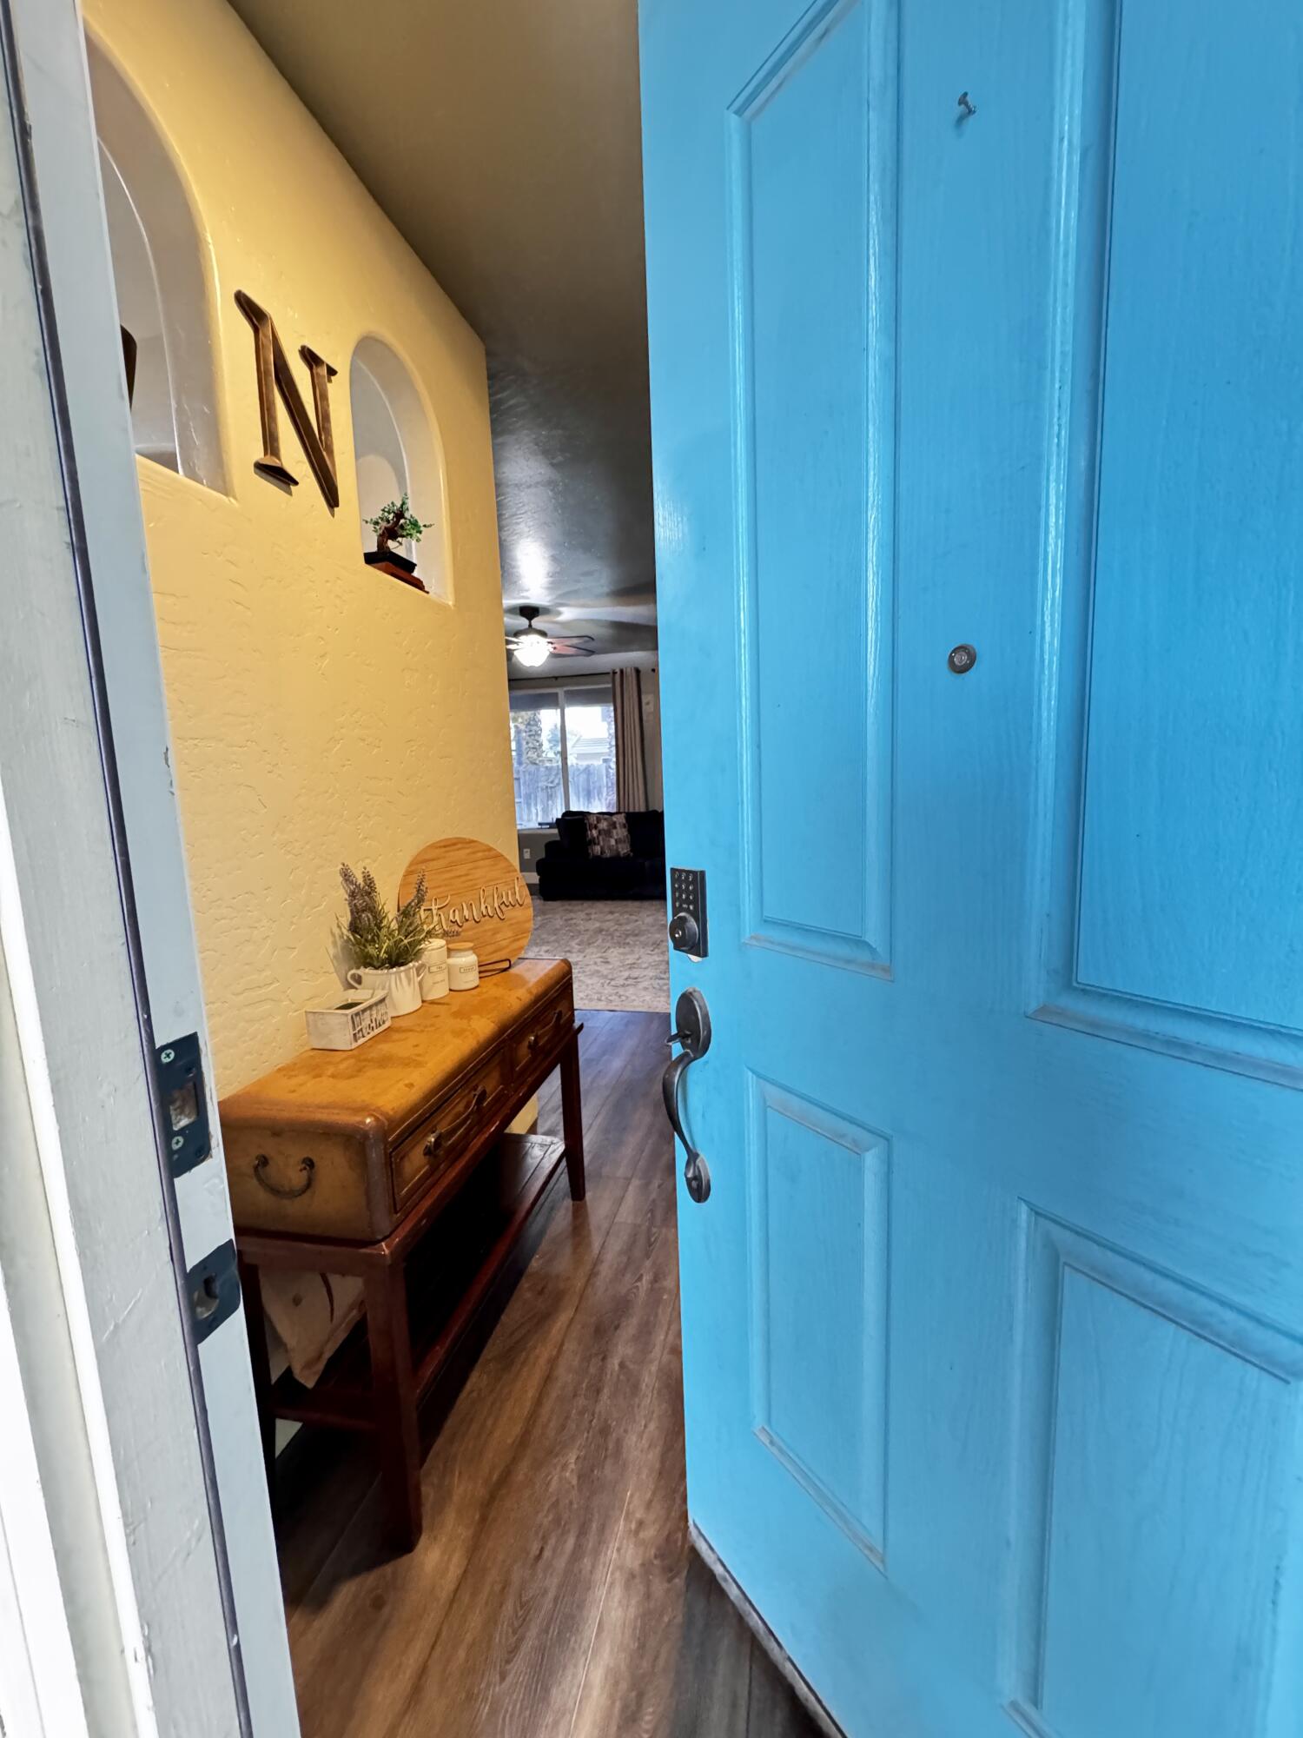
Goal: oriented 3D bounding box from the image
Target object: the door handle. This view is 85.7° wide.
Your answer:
[{"bbox_3d":[0.043,0.340,1.017,0.069,0.331,0.061,-7,9,-33],"label":"door handle"}]

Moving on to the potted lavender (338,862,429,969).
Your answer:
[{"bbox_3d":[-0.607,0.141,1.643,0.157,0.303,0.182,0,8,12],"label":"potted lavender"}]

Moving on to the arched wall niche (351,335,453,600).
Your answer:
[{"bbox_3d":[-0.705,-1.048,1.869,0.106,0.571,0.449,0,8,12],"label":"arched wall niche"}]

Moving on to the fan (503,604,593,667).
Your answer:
[{"bbox_3d":[-1.015,-1.946,5.875,1.313,0.515,1.313,0,8,12],"label":"fan"}]

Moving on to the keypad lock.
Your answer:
[{"bbox_3d":[0.047,0.062,0.992,0.031,0.121,0.062,-7,9,-33],"label":"keypad lock"}]

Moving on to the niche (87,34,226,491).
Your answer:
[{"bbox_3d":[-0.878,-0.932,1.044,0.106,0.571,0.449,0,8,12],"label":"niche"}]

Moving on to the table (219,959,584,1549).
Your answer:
[{"bbox_3d":[-0.477,0.713,1.675,0.355,0.749,1.045,0,8,12],"label":"table"}]

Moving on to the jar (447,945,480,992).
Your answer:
[{"bbox_3d":[-0.500,0.259,1.853,0.082,0.103,0.082,-2,8,0],"label":"jar"}]

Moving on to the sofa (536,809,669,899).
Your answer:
[{"bbox_3d":[0.016,-0.179,7.610,2.323,0.889,0.970,0,8,12],"label":"sofa"}]

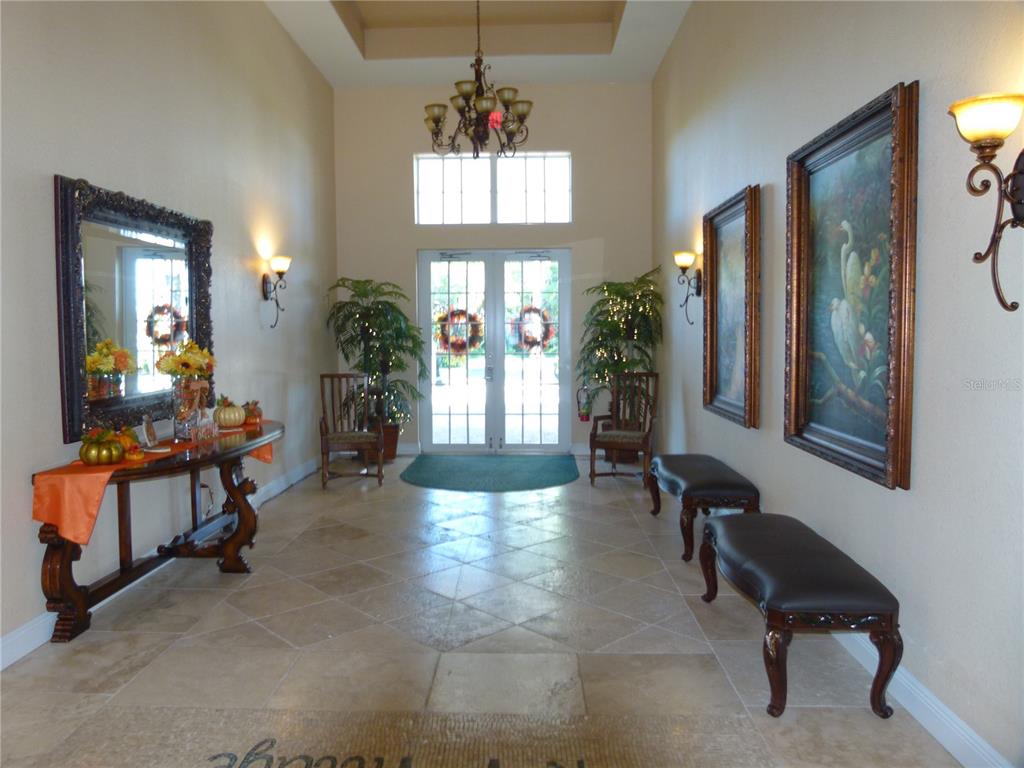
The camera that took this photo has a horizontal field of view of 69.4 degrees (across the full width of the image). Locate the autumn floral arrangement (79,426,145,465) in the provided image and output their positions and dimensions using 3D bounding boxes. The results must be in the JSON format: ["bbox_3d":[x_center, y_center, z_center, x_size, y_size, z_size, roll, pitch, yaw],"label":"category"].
[{"bbox_3d":[-2.030,0.303,3.762,0.285,0.180,0.220,-3,5,-28],"label":"autumn floral arrangement"}]

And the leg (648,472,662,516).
[{"bbox_3d":[1.127,0.866,5.801,0.109,0.329,0.111,0,4,2],"label":"leg"}]

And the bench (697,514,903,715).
[{"bbox_3d":[1.242,0.986,3.438,0.520,0.485,1.270,-1,4,1],"label":"bench"}]

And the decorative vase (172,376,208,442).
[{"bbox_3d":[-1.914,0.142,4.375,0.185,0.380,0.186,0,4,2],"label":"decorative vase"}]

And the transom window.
[{"bbox_3d":[-0.217,-2.290,8.677,1.839,0.814,0.101,0,4,2],"label":"transom window"}]

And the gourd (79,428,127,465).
[{"bbox_3d":[-2.041,0.310,3.703,0.210,0.170,0.210,-3,5,-28],"label":"gourd"}]

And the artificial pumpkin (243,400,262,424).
[{"bbox_3d":[-1.830,0.199,5.224,0.140,0.160,0.140,-2,4,-19],"label":"artificial pumpkin"}]

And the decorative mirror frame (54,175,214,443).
[{"bbox_3d":[-2.170,-0.426,4.429,0.140,1.330,1.490,-1,4,1],"label":"decorative mirror frame"}]

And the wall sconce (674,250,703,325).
[{"bbox_3d":[1.468,-0.798,6.199,0.216,0.613,0.196,0,4,2],"label":"wall sconce"}]

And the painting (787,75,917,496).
[{"bbox_3d":[1.462,-0.394,3.306,0.075,1.492,1.176,0,4,2],"label":"painting"}]

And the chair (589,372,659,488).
[{"bbox_3d":[1.107,0.431,7.186,0.570,1.050,0.600,1,4,20],"label":"chair"}]

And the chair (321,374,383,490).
[{"bbox_3d":[-1.606,0.449,7.323,0.570,1.050,0.600,-2,4,-16],"label":"chair"}]

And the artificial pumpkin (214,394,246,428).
[{"bbox_3d":[-1.924,0.178,5.074,0.217,0.217,0.206,0,4,2],"label":"artificial pumpkin"}]

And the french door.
[{"bbox_3d":[-0.199,-0.369,8.796,1.819,2.432,0.101,0,4,2],"label":"french door"}]

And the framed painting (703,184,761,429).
[{"bbox_3d":[1.511,-0.513,5.166,0.075,1.497,1.206,0,4,2],"label":"framed painting"}]

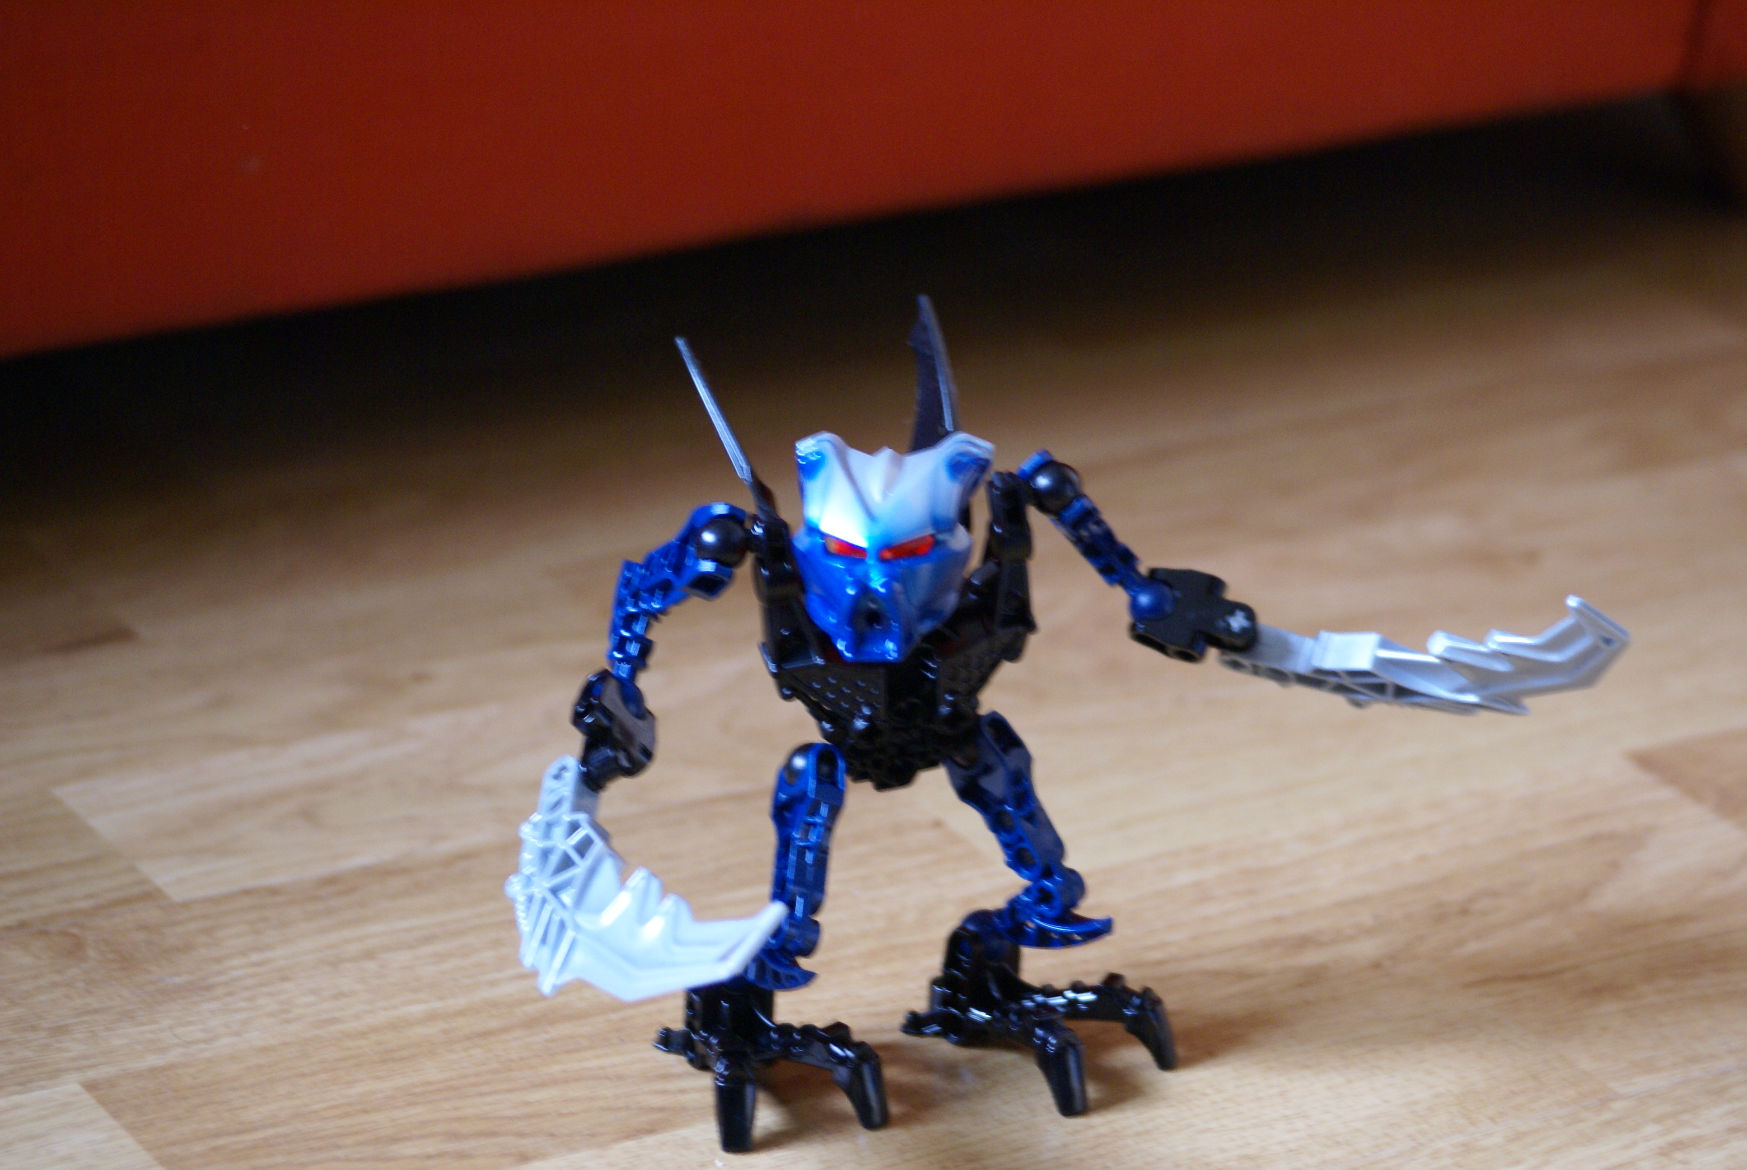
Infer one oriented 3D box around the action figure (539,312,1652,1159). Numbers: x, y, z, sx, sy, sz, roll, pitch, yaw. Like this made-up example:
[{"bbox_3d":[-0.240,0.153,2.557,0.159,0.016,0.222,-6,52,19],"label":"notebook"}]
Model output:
[{"bbox_3d":[0.034,0.025,1.004,0.221,0.143,0.101,-8,24,-25],"label":"action figure"}]

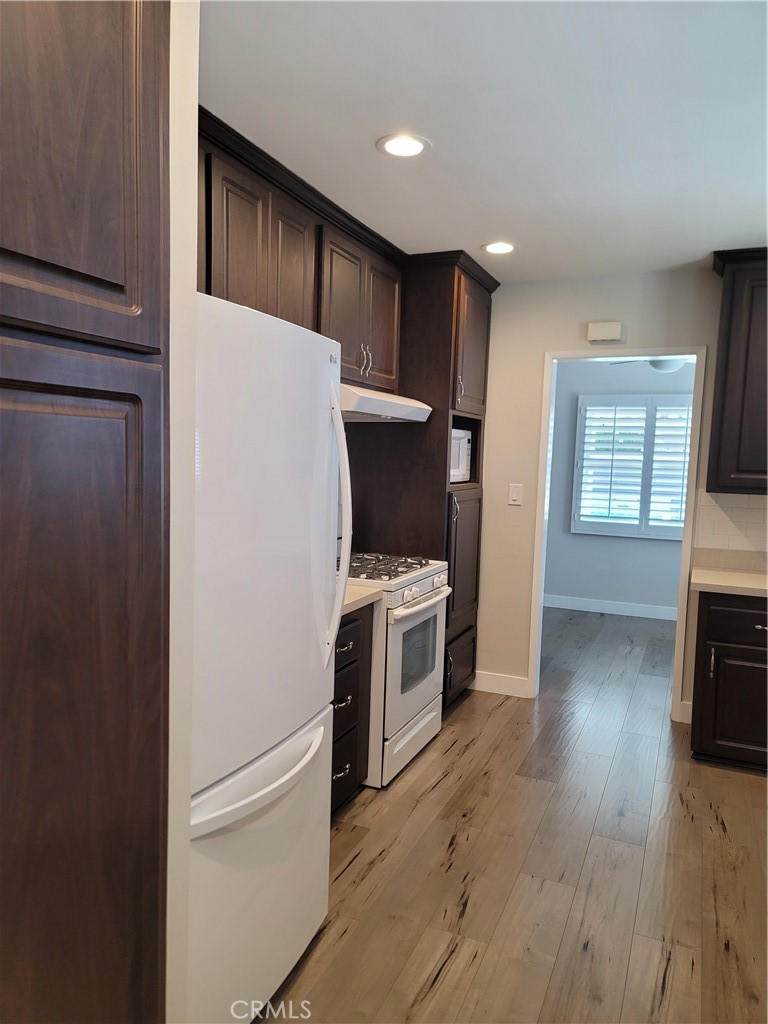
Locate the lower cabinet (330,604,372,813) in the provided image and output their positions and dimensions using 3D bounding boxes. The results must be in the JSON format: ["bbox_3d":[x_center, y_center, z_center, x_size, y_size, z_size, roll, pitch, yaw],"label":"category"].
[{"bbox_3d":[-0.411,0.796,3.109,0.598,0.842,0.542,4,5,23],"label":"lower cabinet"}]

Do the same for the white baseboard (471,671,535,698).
[{"bbox_3d":[0.726,1.080,4.637,0.406,0.116,0.019,4,5,23],"label":"white baseboard"}]

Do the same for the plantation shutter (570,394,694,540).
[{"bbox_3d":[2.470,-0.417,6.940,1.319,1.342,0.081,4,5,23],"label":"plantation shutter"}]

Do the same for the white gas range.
[{"bbox_3d":[-0.110,0.668,3.683,0.678,1.030,0.762,4,5,23],"label":"white gas range"}]

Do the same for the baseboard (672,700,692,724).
[{"bbox_3d":[1.709,1.142,4.223,0.105,0.119,0.023,4,5,23],"label":"baseboard"}]

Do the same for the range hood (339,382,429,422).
[{"bbox_3d":[-0.154,-0.541,3.623,0.516,0.158,0.913,4,5,23],"label":"range hood"}]

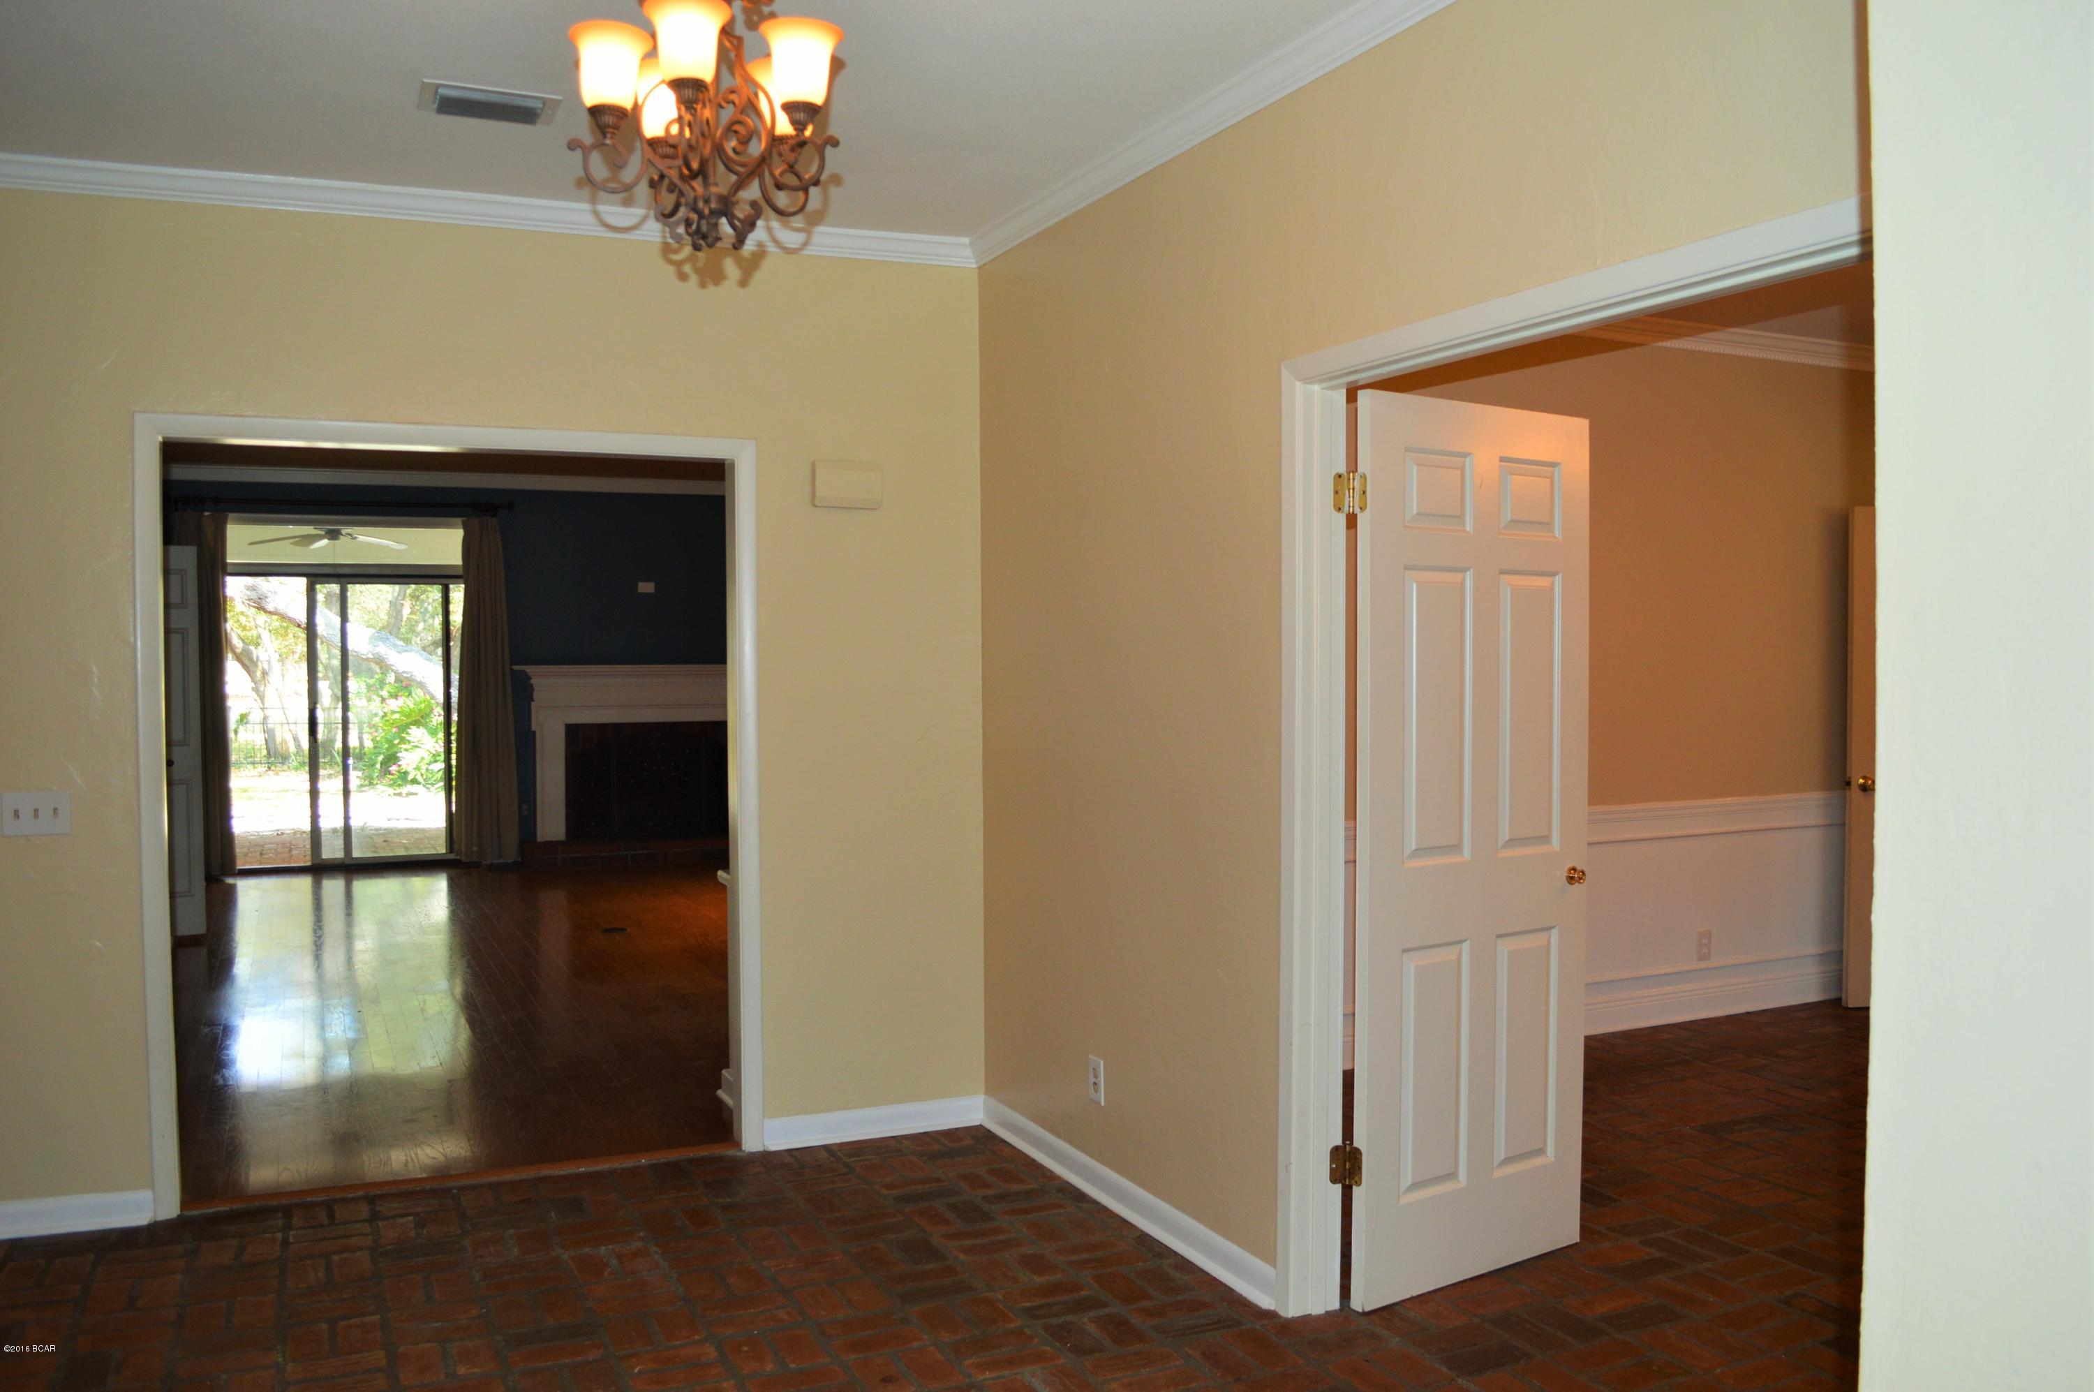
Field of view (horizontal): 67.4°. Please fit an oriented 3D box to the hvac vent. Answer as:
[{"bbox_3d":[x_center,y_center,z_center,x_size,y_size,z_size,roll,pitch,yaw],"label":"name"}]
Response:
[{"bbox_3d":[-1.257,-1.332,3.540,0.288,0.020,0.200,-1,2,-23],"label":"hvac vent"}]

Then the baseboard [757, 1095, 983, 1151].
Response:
[{"bbox_3d":[-0.525,1.310,4.846,0.693,0.097,0.024,-1,2,-20],"label":"baseboard"}]

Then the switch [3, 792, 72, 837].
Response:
[{"bbox_3d":[-2.607,0.305,4.053,0.155,0.115,0.014,-1,2,-20],"label":"switch"}]

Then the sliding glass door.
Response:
[{"bbox_3d":[-4.723,0.184,10.640,1.625,1.992,0.100,-1,2,-20],"label":"sliding glass door"}]

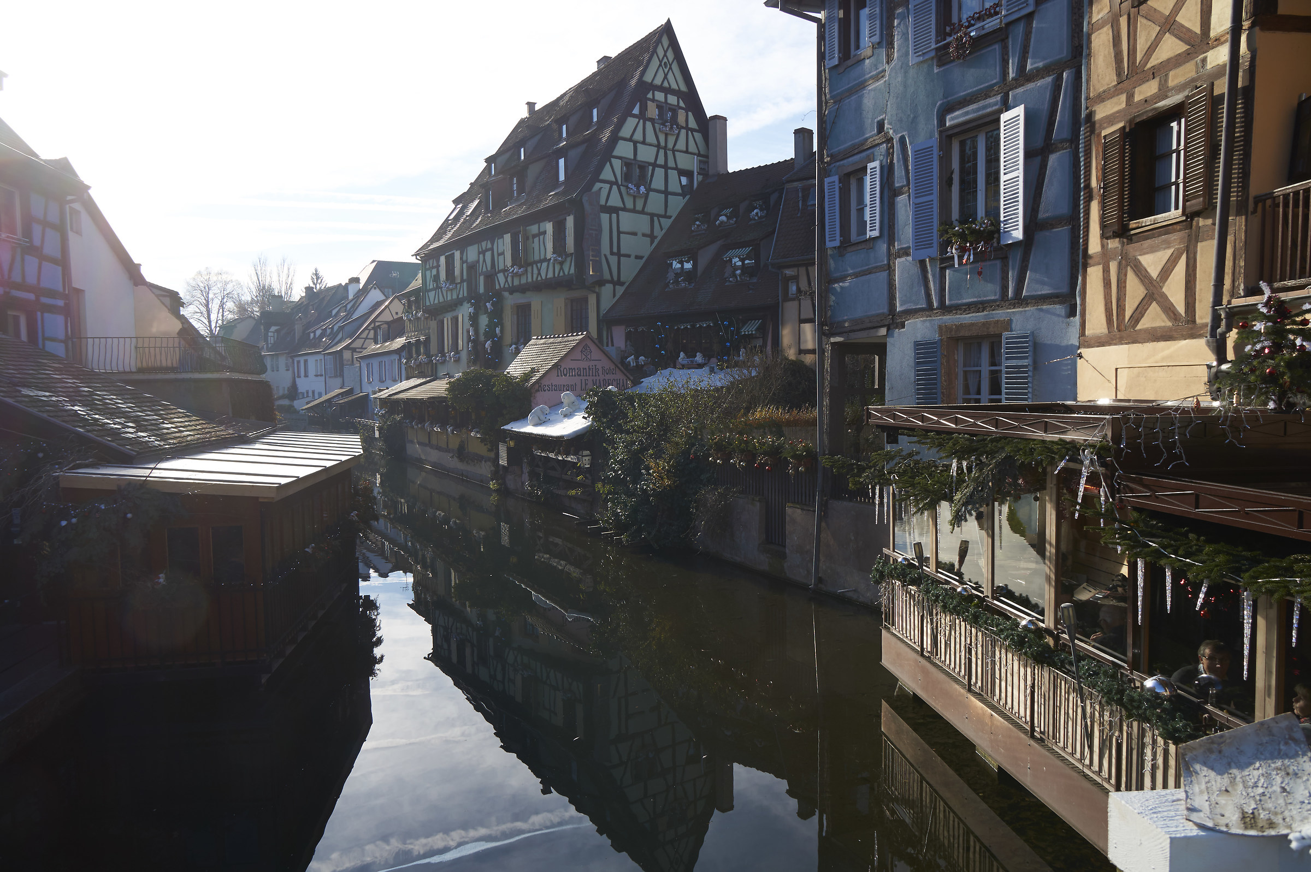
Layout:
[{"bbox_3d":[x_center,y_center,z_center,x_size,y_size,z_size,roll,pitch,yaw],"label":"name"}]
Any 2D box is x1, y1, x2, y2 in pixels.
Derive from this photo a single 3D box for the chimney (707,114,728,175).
[{"bbox_3d":[2.818,-12.982,39.490,0.600,2.656,0.600,-4,4,-39],"label":"chimney"}]

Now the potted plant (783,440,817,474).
[{"bbox_3d":[2.862,0.416,17.309,0.494,0.652,0.592,-2,4,-23],"label":"potted plant"}]

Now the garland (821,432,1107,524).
[{"bbox_3d":[2.896,0.406,9.185,0.612,0.889,5.302,-1,3,-6],"label":"garland"}]

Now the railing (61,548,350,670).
[{"bbox_3d":[-6.420,2.231,13.426,2.410,0.928,5.712,-1,3,-8],"label":"railing"}]

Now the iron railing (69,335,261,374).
[{"bbox_3d":[-15.191,-2.421,27.369,4.400,1.030,6.300,-2,3,-13],"label":"iron railing"}]

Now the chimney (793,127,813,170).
[{"bbox_3d":[5.919,-11.437,35.076,0.553,1.618,0.553,-4,4,-39],"label":"chimney"}]

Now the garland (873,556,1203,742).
[{"bbox_3d":[3.283,1.847,8.926,0.316,0.387,5.886,-1,3,-6],"label":"garland"}]

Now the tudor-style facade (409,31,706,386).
[{"bbox_3d":[-4.495,-9.059,45.013,9.875,18.644,16.788,-4,4,-39],"label":"tudor-style facade"}]

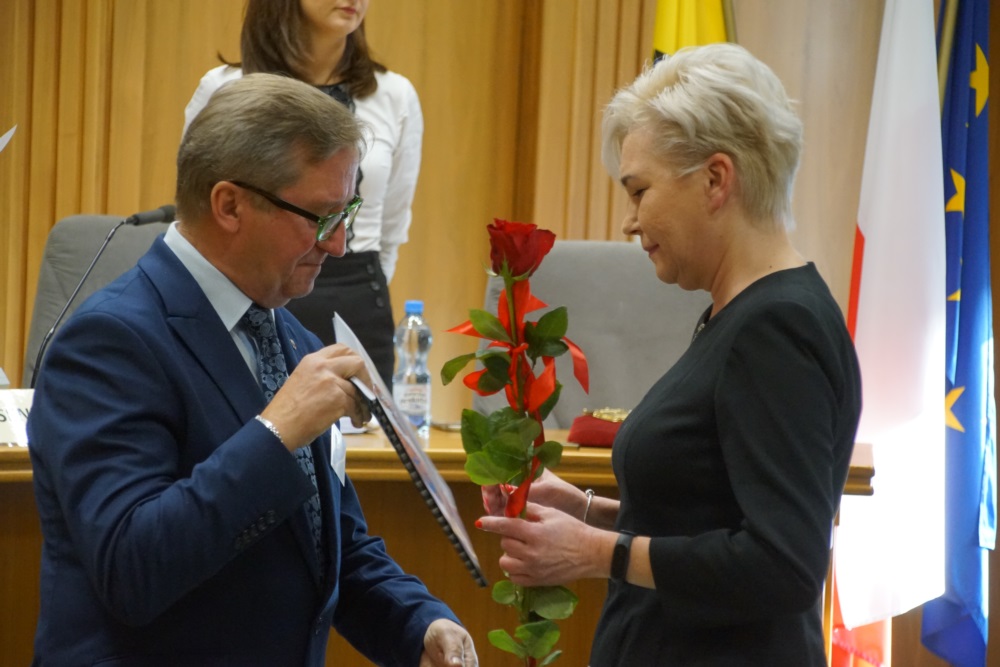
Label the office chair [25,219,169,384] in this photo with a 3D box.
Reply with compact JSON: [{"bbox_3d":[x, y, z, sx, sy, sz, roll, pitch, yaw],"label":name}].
[{"bbox_3d":[-0.619,0.384,7.200,0.620,1.150,0.640,2,5,-3],"label":"office chair"}]

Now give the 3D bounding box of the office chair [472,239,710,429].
[{"bbox_3d":[0.200,0.380,7.600,0.620,1.120,0.660,0,2,4],"label":"office chair"}]

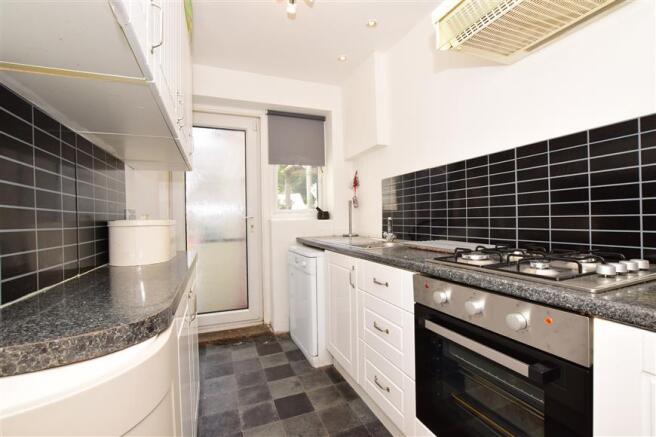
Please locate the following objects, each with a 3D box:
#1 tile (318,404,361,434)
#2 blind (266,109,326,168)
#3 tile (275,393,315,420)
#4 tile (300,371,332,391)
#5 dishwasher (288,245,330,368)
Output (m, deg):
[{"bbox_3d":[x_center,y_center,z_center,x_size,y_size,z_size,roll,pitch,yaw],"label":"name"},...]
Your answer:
[{"bbox_3d":[0.065,1.093,1.494,0.195,0.010,0.187,-1,0,-22],"label":"tile"},{"bbox_3d":[-0.308,-0.806,2.807,0.623,0.529,0.050,-1,0,-22],"label":"blind"},{"bbox_3d":[-0.200,1.098,1.599,0.198,0.010,0.191,-1,0,-22],"label":"tile"},{"bbox_3d":[-0.078,1.095,1.846,0.196,0.010,0.187,-1,0,-22],"label":"tile"},{"bbox_3d":[0.044,0.665,2.397,0.600,0.845,0.610,-1,0,-24],"label":"dishwasher"}]

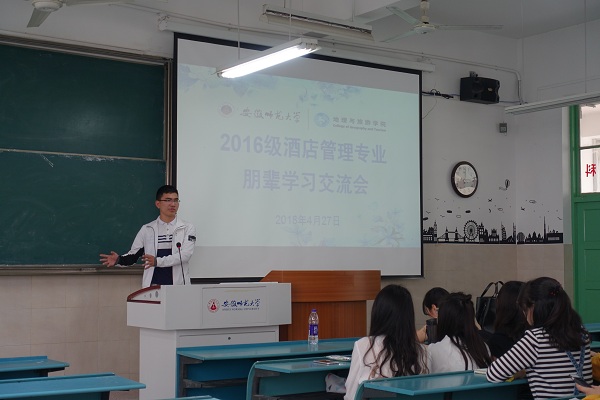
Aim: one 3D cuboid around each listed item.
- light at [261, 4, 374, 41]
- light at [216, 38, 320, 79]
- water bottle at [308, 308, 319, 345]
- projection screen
[{"bbox_3d":[0.194,-1.666,8.932,1.240,0.160,0.170,3,-4,-34],"label":"light"},{"bbox_3d":[-0.259,-1.007,6.783,0.140,0.075,1.240,3,-4,-34],"label":"light"},{"bbox_3d":[0.088,0.827,6.080,0.064,0.232,0.064,0,-3,0],"label":"water bottle"},{"bbox_3d":[0.096,-0.342,9.406,3.050,2.290,0.050,3,-4,-34],"label":"projection screen"}]

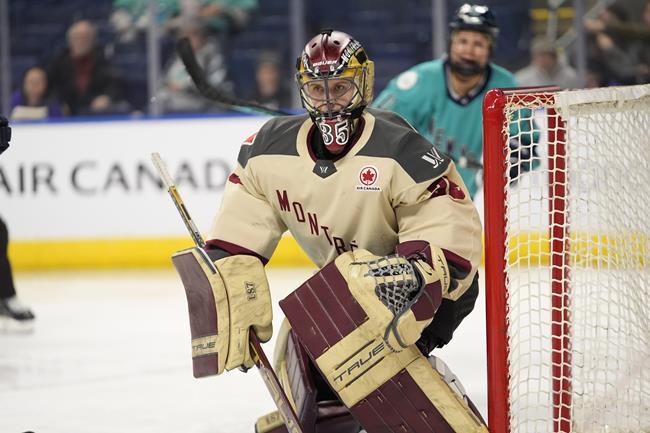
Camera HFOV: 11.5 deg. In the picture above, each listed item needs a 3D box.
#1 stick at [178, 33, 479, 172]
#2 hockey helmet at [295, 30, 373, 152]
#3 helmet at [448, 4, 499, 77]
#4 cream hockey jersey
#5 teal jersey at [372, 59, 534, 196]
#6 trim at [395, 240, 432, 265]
[{"bbox_3d":[0.127,-0.440,13.300,1.636,0.246,0.070,14,19,-19],"label":"stick"},{"bbox_3d":[0.031,-0.367,9.500,0.225,0.330,0.280,-1,6,16],"label":"hockey helmet"},{"bbox_3d":[0.621,-0.735,13.500,0.210,0.280,0.270,7,9,8],"label":"helmet"},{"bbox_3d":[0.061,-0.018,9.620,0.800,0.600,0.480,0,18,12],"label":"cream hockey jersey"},{"bbox_3d":[0.537,-0.358,13.600,0.720,0.600,0.420,0,15,0],"label":"teal jersey"},{"bbox_3d":[0.262,0.111,9.450,0.112,0.080,0.060,-1,2,-6],"label":"trim"}]

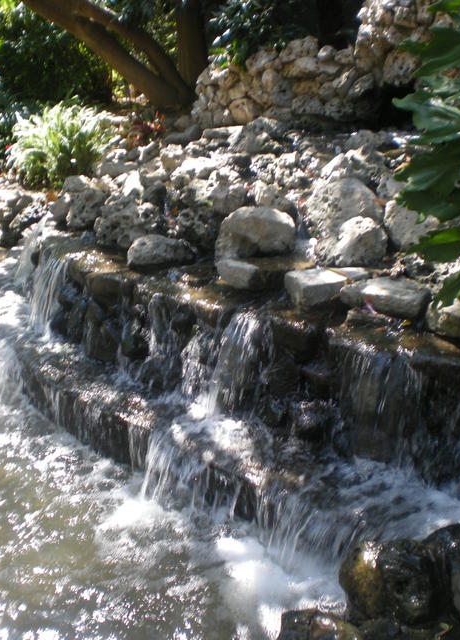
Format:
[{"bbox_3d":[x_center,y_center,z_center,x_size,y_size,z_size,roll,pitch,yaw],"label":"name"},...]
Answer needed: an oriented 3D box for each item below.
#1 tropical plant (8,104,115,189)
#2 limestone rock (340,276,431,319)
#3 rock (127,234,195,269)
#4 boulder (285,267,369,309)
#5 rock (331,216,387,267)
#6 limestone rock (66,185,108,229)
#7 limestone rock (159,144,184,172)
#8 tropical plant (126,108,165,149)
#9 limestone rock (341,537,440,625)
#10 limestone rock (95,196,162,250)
[{"bbox_3d":[-1.238,-1.259,5.100,0.760,0.570,0.700,-4,19,-13],"label":"tropical plant"},{"bbox_3d":[0.719,-0.104,3.250,0.390,0.150,0.250,3,19,8],"label":"limestone rock"},{"bbox_3d":[-0.396,-0.390,4.000,0.380,0.170,0.250,2,19,6],"label":"rock"},{"bbox_3d":[0.469,-0.160,3.450,0.390,0.150,0.250,-7,20,-19],"label":"boulder"},{"bbox_3d":[0.732,-0.447,4.000,0.320,0.250,0.270,3,19,10],"label":"rock"},{"bbox_3d":[-1.034,-0.817,5.100,0.310,0.290,0.280,0,19,0],"label":"limestone rock"},{"bbox_3d":[-0.458,-1.287,5.600,0.190,0.210,0.190,0,19,0],"label":"limestone rock"},{"bbox_3d":[-0.689,-1.581,5.800,0.330,0.310,0.300,-2,19,-6],"label":"tropical plant"},{"bbox_3d":[0.541,0.897,2.400,0.320,0.260,0.260,0,19,0],"label":"limestone rock"},{"bbox_3d":[-0.665,-0.652,4.650,0.450,0.310,0.340,0,19,0],"label":"limestone rock"}]

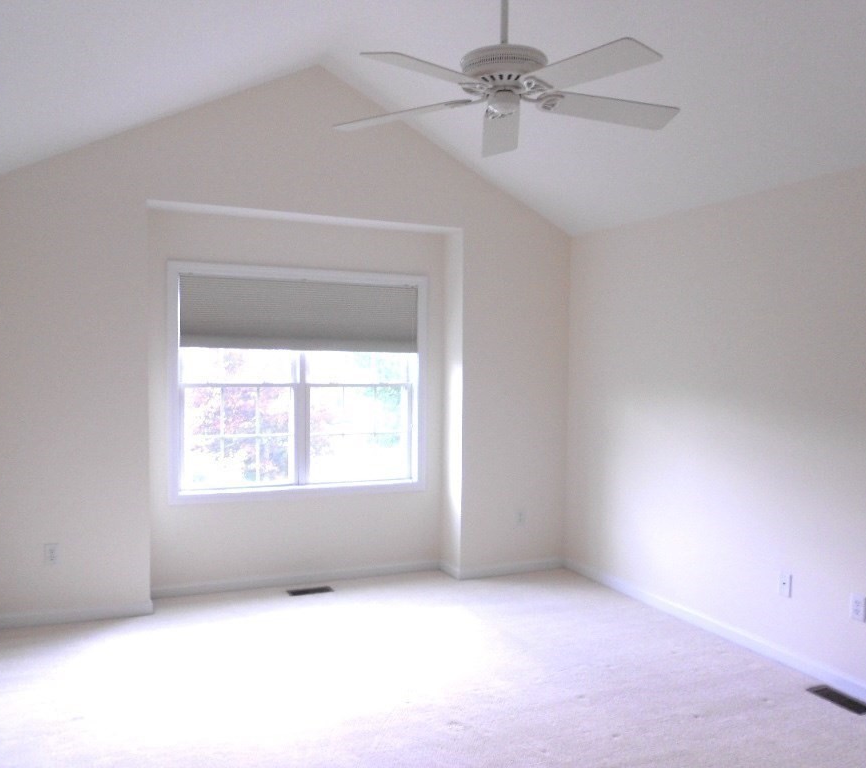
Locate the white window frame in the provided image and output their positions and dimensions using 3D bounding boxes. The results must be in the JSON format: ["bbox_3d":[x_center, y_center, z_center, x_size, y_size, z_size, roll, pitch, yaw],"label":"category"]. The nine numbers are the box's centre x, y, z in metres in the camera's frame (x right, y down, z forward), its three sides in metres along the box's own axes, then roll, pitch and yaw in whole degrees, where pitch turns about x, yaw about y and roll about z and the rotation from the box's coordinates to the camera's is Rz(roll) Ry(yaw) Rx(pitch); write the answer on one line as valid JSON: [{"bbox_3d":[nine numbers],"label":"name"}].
[{"bbox_3d":[-0.846,0.001,5.121,1.739,1.514,0.101,0,2,-24],"label":"white window frame"}]

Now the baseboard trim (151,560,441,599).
[{"bbox_3d":[-0.850,1.307,5.148,1.993,0.075,0.022,0,2,-24],"label":"baseboard trim"}]

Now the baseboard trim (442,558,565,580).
[{"bbox_3d":[0.510,1.314,5.600,0.877,0.072,0.289,0,2,-24],"label":"baseboard trim"}]

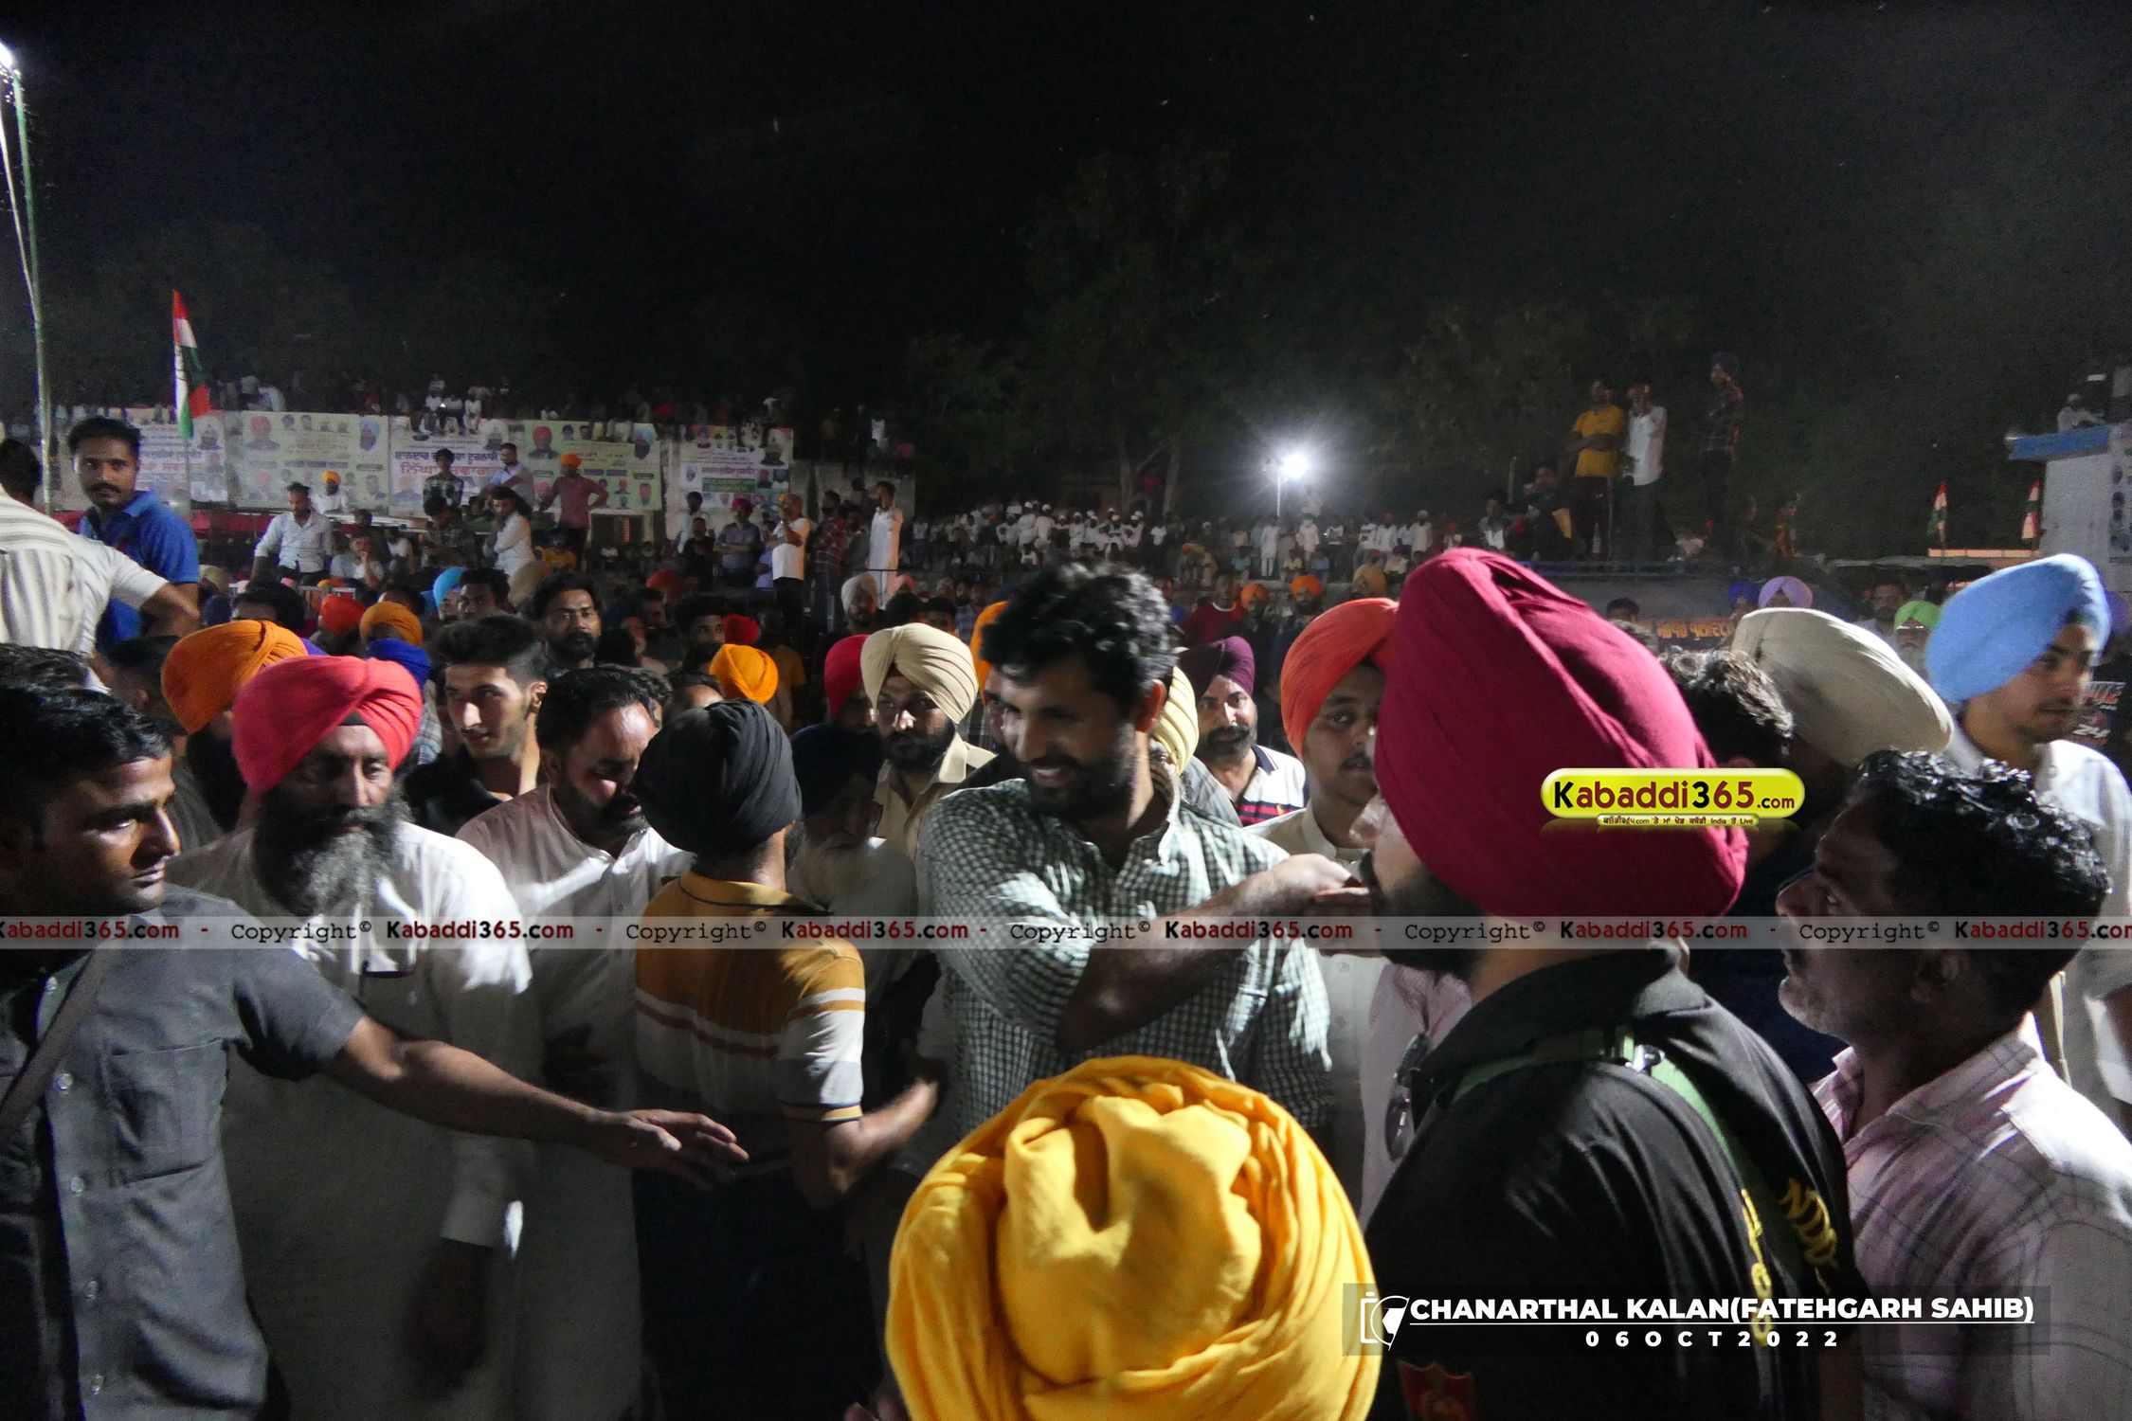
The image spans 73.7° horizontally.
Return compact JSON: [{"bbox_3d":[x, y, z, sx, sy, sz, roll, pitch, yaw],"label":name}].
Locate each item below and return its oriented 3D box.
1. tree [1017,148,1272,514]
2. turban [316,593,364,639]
[{"bbox_3d":[2.725,-13.249,50.000,8.900,14.000,8.500,0,7,0],"label":"tree"},{"bbox_3d":[-3.922,-0.519,7.700,0.240,0.220,0.260,-1,6,-18],"label":"turban"}]

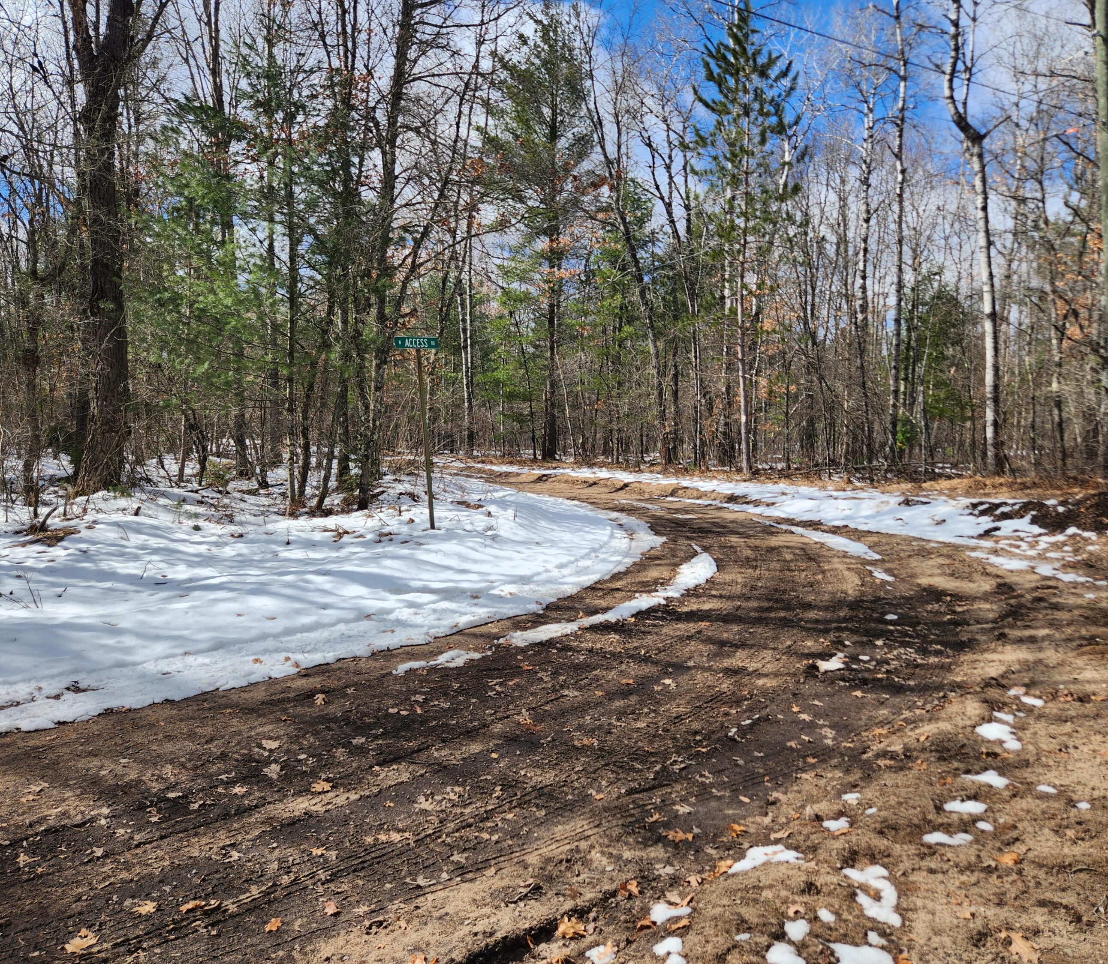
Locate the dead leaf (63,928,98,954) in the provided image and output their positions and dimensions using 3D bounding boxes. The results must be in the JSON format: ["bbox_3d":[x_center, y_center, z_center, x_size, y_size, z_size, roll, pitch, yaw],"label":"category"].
[{"bbox_3d":[-1.439,1.395,2.598,0.092,0.025,0.110,-1,3,-18],"label":"dead leaf"}]

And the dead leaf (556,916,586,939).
[{"bbox_3d":[0.052,1.389,2.664,0.092,0.030,0.085,0,3,0],"label":"dead leaf"}]

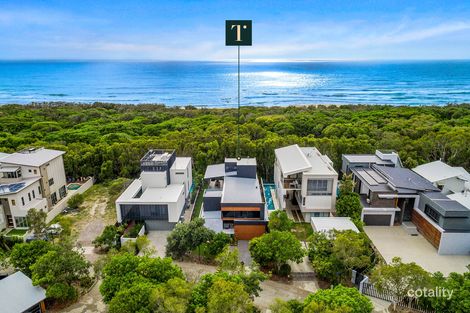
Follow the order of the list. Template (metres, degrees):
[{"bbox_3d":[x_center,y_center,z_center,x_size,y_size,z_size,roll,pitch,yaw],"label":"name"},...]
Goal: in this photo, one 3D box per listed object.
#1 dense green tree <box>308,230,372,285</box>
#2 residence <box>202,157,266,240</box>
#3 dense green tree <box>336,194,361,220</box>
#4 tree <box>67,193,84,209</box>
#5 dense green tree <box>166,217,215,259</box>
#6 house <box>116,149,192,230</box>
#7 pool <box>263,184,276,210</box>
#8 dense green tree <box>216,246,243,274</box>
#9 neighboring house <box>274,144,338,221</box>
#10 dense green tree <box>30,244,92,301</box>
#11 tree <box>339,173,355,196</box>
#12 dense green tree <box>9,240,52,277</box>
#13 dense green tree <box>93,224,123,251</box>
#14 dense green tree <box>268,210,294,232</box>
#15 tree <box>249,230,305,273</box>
[{"bbox_3d":[13.400,12.715,40.750,8.000,5.700,6.800,0,17,0],"label":"dense green tree"},{"bbox_3d":[-0.250,6.456,56.140,10.700,8.600,17.500,0,17,0],"label":"residence"},{"bbox_3d":[20.000,8.824,55.247,4.600,4.600,4.500,0,17,0],"label":"dense green tree"},{"bbox_3d":[-31.960,8.810,62.800,3.250,3.170,3.250,0,17,0],"label":"tree"},{"bbox_3d":[-6.400,11.504,45.191,6.800,5.400,6.400,0,17,0],"label":"dense green tree"},{"bbox_3d":[-13.600,5.084,57.705,9.400,10.300,19.300,0,17,0],"label":"house"},{"bbox_3d":[7.400,8.702,65.151,2.400,1.000,12.600,0,17,0],"label":"pool"},{"bbox_3d":[-0.740,14.410,42.270,3.500,4.570,3.500,0,17,0],"label":"dense green tree"},{"bbox_3d":[13.900,4.630,64.260,9.800,10.300,18.500,0,17,0],"label":"neighboring house"},{"bbox_3d":[-20.500,13.514,37.648,6.600,6.000,6.300,0,17,0],"label":"dense green tree"},{"bbox_3d":[21.590,6.640,60.640,2.950,6.700,2.950,0,17,0],"label":"tree"},{"bbox_3d":[-26.930,14.030,41.520,5.300,5.600,5.300,0,17,0],"label":"dense green tree"},{"bbox_3d":[-19.750,12.720,49.020,4.690,3.820,4.690,0,17,0],"label":"dense green tree"},{"bbox_3d":[7.780,11.320,52.570,4.330,4.410,4.330,0,17,0],"label":"dense green tree"},{"bbox_3d":[5.730,13.560,43.670,7.700,5.370,7.700,0,17,0],"label":"tree"}]

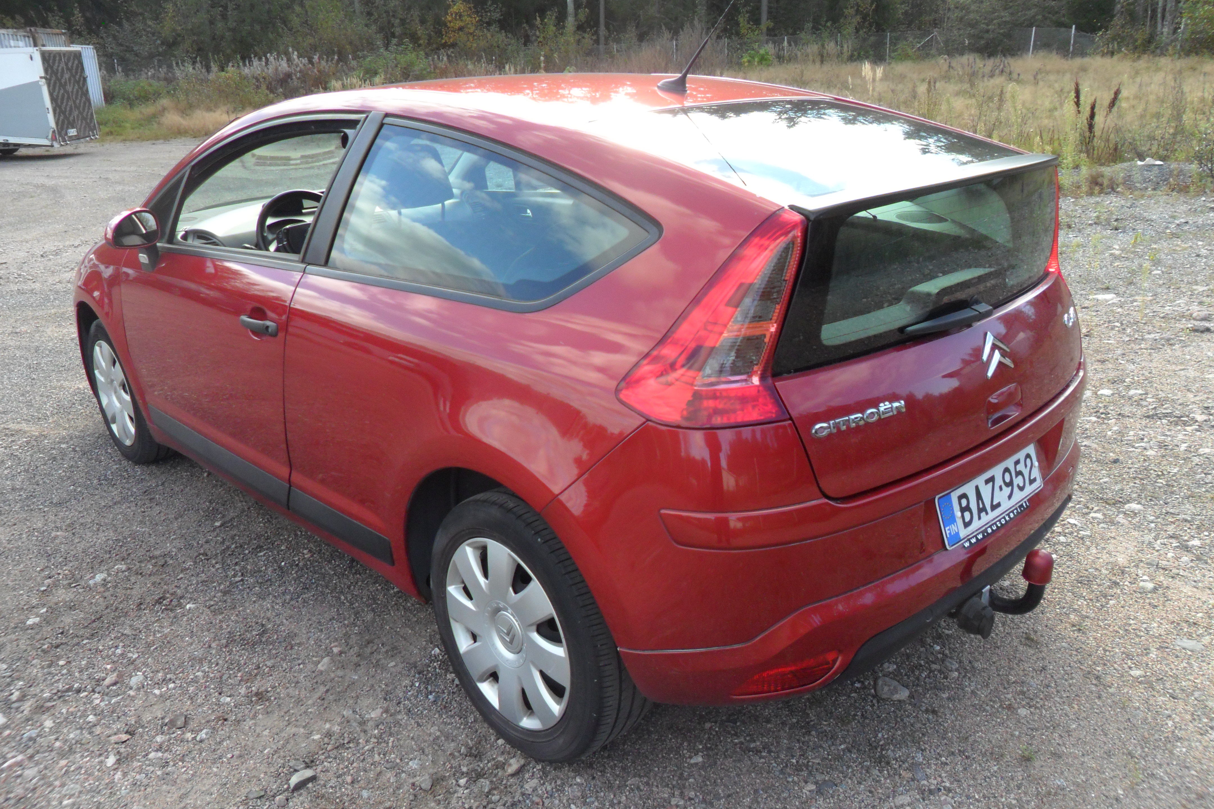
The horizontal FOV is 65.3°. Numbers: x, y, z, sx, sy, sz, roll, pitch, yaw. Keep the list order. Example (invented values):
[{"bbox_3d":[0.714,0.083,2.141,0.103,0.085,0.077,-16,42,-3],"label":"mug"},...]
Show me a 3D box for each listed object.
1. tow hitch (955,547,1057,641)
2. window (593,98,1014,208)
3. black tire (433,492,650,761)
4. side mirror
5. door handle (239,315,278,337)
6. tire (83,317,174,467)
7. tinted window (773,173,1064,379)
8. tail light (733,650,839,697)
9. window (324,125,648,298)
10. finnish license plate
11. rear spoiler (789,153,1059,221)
[{"bbox_3d":[0.876,0.428,2.132,0.140,0.255,0.200,-19,26,-40],"label":"tow hitch"},{"bbox_3d":[0.450,-0.627,2.239,0.980,0.060,0.650,-19,38,-40],"label":"window"},{"bbox_3d":[-0.155,0.484,2.187,0.210,0.620,0.625,-19,26,-40],"label":"black tire"},{"bbox_3d":[-1.526,-0.572,3.050,0.100,0.120,0.170,15,25,39],"label":"side mirror"},{"bbox_3d":[-0.975,-0.214,2.642,0.050,0.045,0.215,-19,26,-40],"label":"door handle"},{"bbox_3d":[-1.964,-0.074,3.981,0.210,0.620,0.625,-19,26,-40],"label":"tire"},{"bbox_3d":[0.759,-0.319,2.014,1.150,0.290,0.110,-19,12,-40],"label":"tinted window"},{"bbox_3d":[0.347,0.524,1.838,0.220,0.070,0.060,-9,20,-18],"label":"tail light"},{"bbox_3d":[-0.283,-0.421,2.046,1.041,0.374,0.060,17,-1,43],"label":"window"},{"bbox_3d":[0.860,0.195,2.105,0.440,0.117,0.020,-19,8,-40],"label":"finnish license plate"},{"bbox_3d":[0.709,-0.475,2.010,1.050,0.055,0.105,-19,26,-40],"label":"rear spoiler"}]

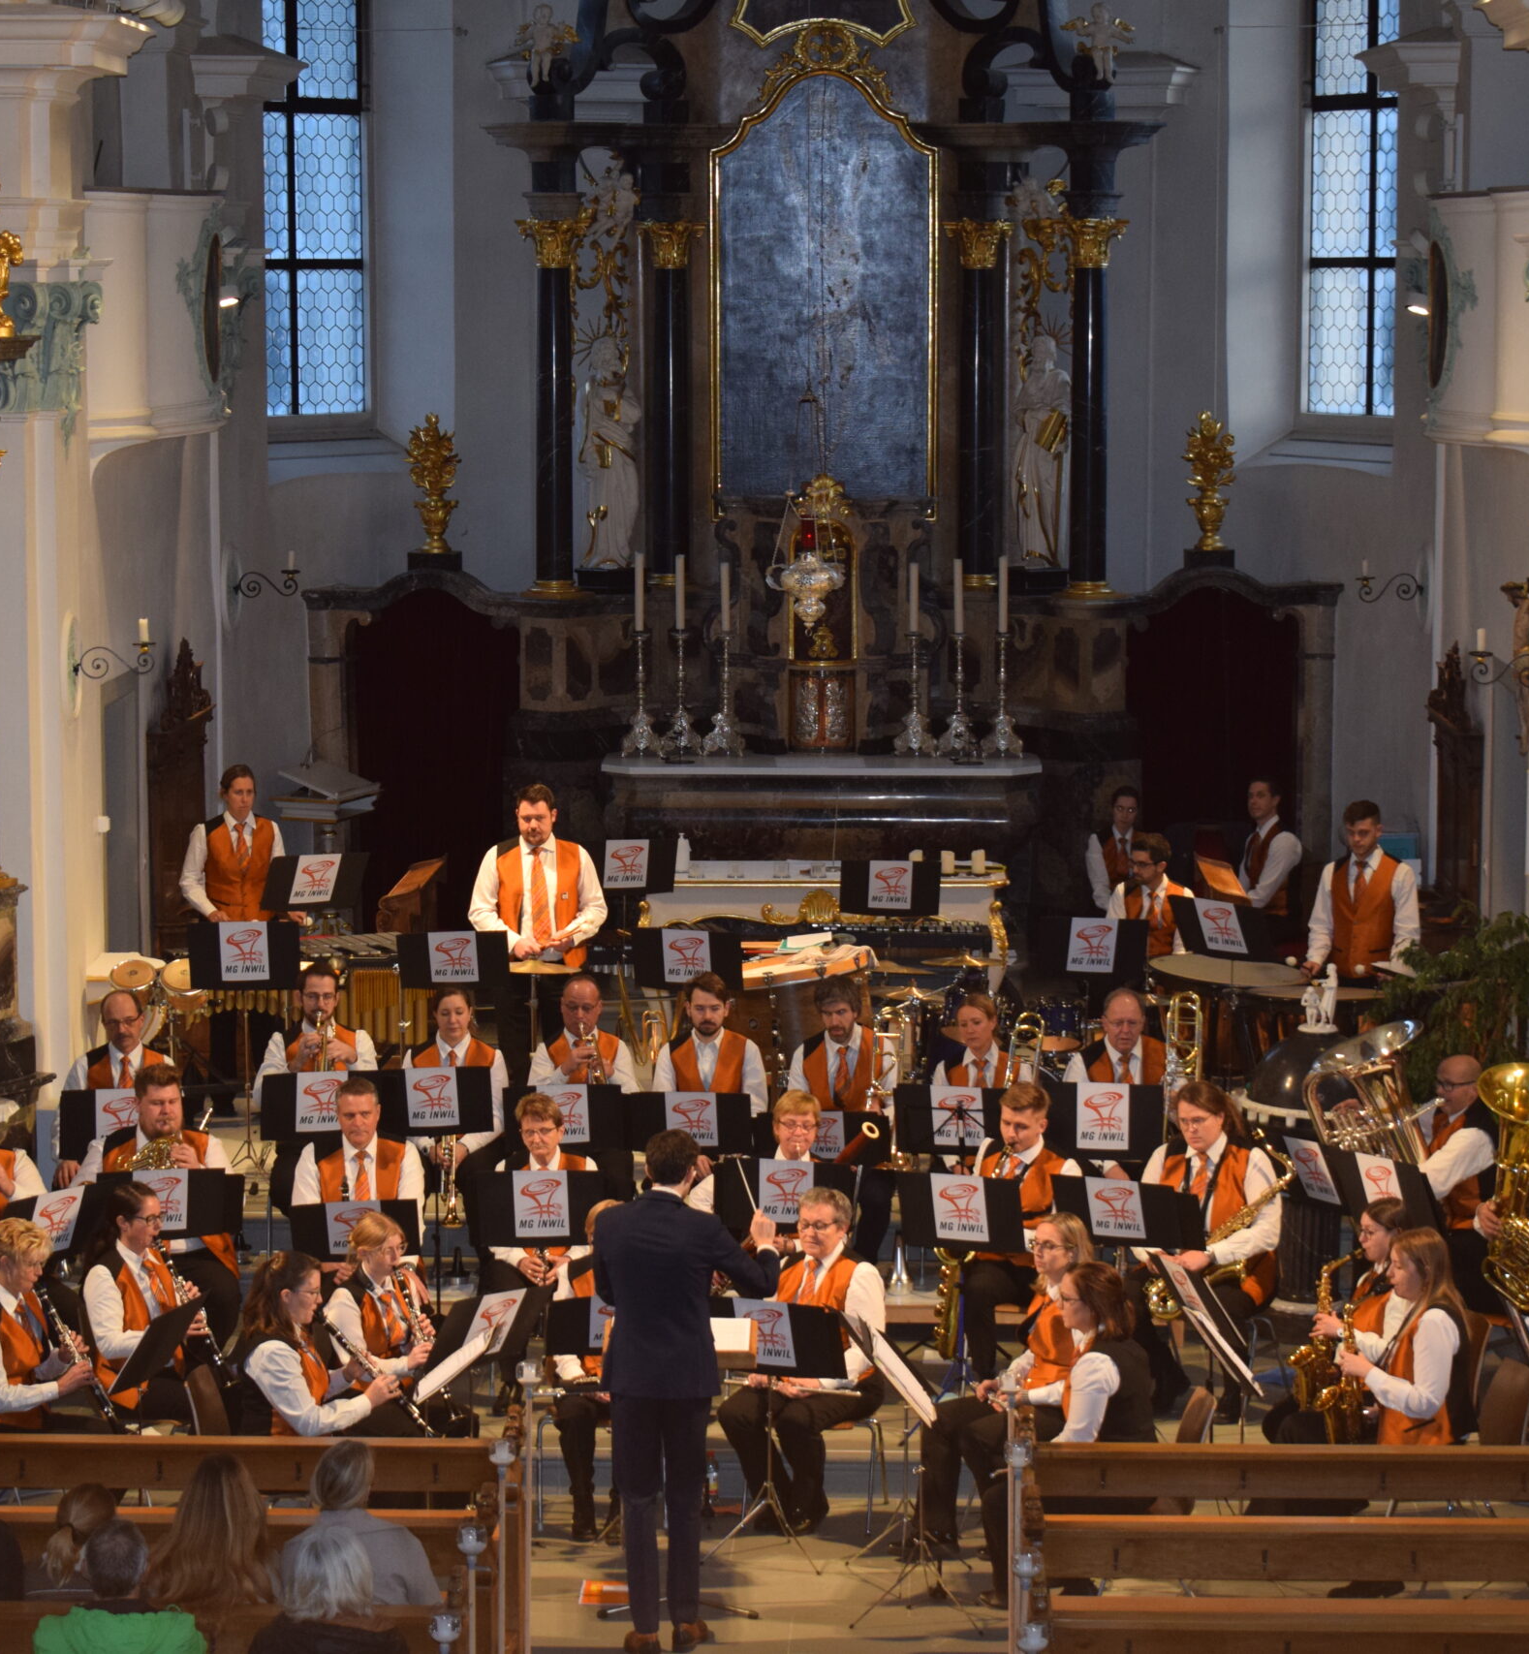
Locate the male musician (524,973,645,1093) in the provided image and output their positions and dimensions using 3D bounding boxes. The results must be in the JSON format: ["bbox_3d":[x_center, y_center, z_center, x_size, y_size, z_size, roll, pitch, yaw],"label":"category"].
[{"bbox_3d":[-0.759,1.277,19.534,0.520,1.268,0.780,0,7,-3],"label":"male musician"}]

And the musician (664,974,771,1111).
[{"bbox_3d":[-0.217,1.317,19.522,0.500,1.340,0.700,0,7,2],"label":"musician"}]

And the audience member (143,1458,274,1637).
[{"bbox_3d":[-1.691,2.495,14.058,0.460,1.270,0.750,0,7,1],"label":"audience member"}]

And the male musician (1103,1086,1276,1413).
[{"bbox_3d":[1.747,1.700,18.624,0.600,1.330,0.850,4,8,28],"label":"male musician"}]

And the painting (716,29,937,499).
[{"bbox_3d":[0.353,-3.271,27.104,1.300,2.732,0.140,0,7,1],"label":"painting"}]

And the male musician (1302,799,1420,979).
[{"bbox_3d":[2.861,0.759,22.123,0.560,1.750,0.420,1,7,9],"label":"male musician"}]

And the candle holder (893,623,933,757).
[{"bbox_3d":[0.870,-0.790,26.913,0.225,0.750,0.220,0,7,0],"label":"candle holder"}]

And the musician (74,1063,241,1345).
[{"bbox_3d":[-2.448,1.688,18.658,0.680,1.400,0.820,-1,7,-11],"label":"musician"}]

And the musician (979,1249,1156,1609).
[{"bbox_3d":[1.090,2.172,16.703,0.700,1.250,0.480,2,7,12],"label":"musician"}]

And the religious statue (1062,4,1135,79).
[{"bbox_3d":[1.945,-4.576,26.939,0.420,0.450,0.280,0,7,3],"label":"religious statue"}]

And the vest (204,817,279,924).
[{"bbox_3d":[-2.505,0.213,22.100,0.360,0.560,0.250,-1,8,-10],"label":"vest"}]

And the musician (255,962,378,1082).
[{"bbox_3d":[-1.962,1.311,20.187,0.600,1.370,0.850,-1,7,-7],"label":"musician"}]

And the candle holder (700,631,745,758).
[{"bbox_3d":[-0.235,-0.747,26.000,0.240,0.710,0.230,0,7,0],"label":"candle holder"}]

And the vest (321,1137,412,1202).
[{"bbox_3d":[-1.624,1.498,18.735,0.420,0.540,0.270,-1,7,-5],"label":"vest"}]

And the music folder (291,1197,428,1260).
[{"bbox_3d":[-1.539,1.526,17.450,0.490,0.320,0.030,-2,42,-12],"label":"music folder"}]

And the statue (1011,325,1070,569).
[{"bbox_3d":[1.669,-2.282,27.900,0.380,1.440,0.320,1,7,8],"label":"statue"}]

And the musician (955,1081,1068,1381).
[{"bbox_3d":[1.009,1.737,19.003,0.480,1.240,0.700,2,7,17],"label":"musician"}]

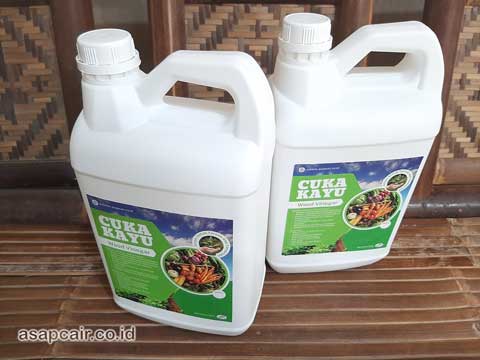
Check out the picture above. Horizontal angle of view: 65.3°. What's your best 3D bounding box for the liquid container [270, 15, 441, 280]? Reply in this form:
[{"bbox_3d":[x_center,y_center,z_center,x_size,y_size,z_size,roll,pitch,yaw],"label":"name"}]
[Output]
[{"bbox_3d":[0.123,-0.035,0.469,0.186,0.315,0.121,-4,35,-5],"label":"liquid container"}]

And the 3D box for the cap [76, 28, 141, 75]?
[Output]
[{"bbox_3d":[-0.116,-0.113,0.326,0.053,0.027,0.053,0,35,0],"label":"cap"}]

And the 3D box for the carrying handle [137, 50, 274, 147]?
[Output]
[{"bbox_3d":[-0.031,-0.075,0.327,0.123,0.073,0.035,9,36,12],"label":"carrying handle"}]

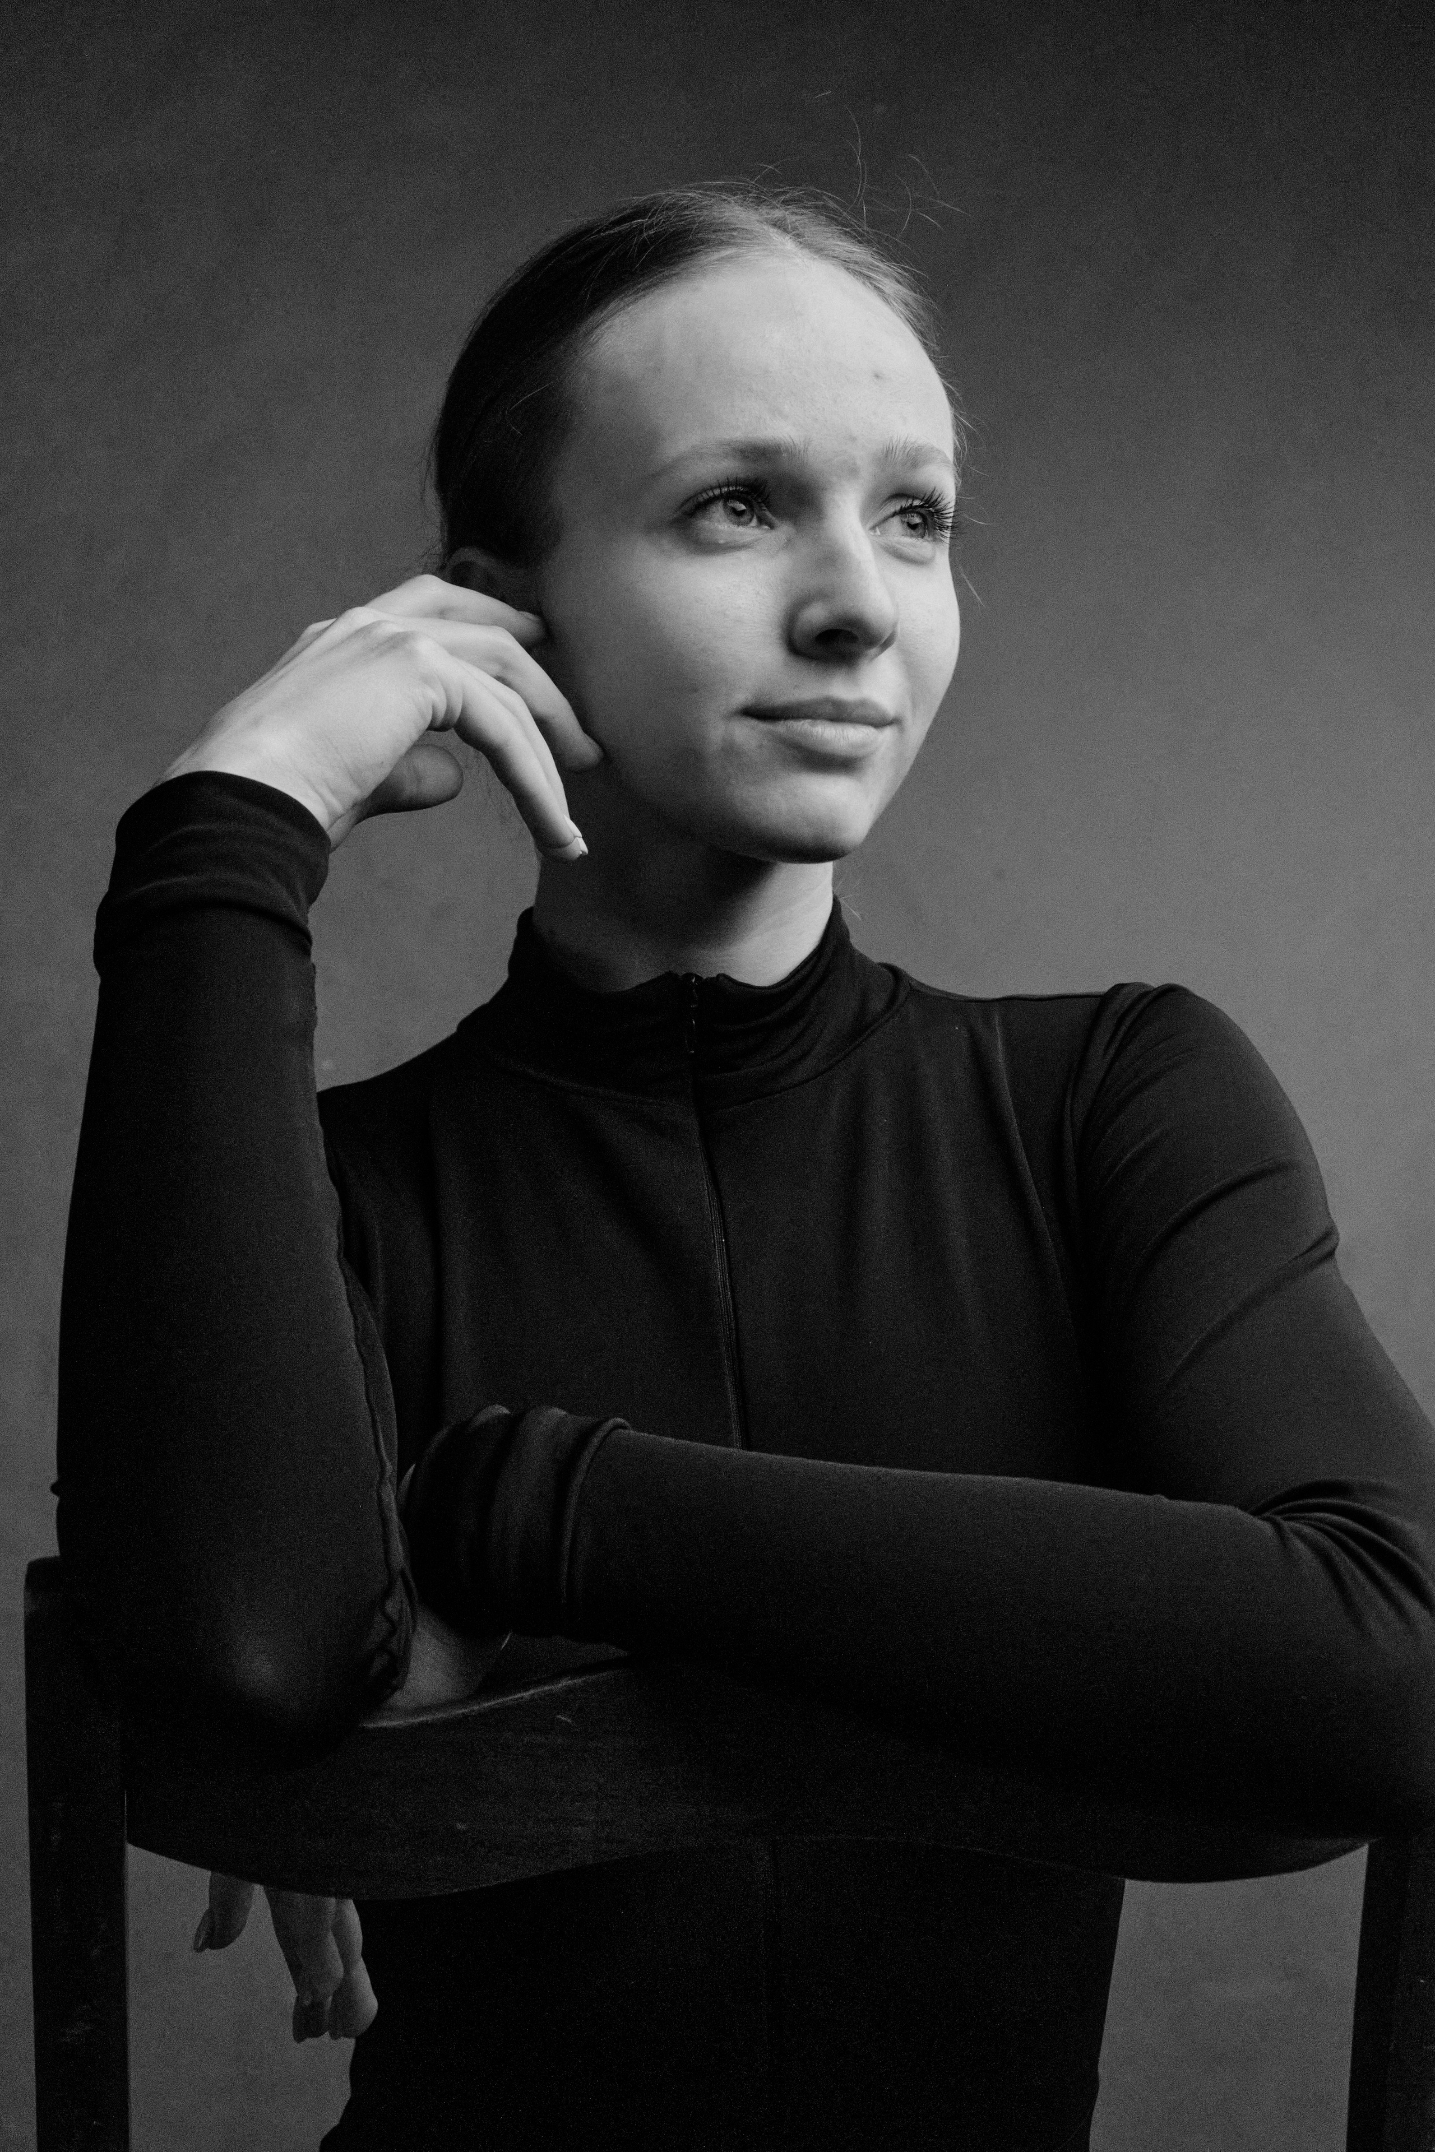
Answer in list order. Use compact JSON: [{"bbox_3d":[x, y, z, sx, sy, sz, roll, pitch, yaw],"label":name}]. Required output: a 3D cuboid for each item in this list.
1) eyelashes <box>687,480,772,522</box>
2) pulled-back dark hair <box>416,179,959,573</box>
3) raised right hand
[{"bbox_3d":[0.004,-0.174,0.885,0.026,0.012,0.012,-1,-6,-32],"label":"eyelashes"},{"bbox_3d":[-0.010,-0.207,0.965,0.160,0.165,0.190,-1,-6,-32],"label":"pulled-back dark hair"},{"bbox_3d":[-0.103,-0.112,0.905,0.138,0.090,0.088,-1,2,-17],"label":"raised right hand"}]

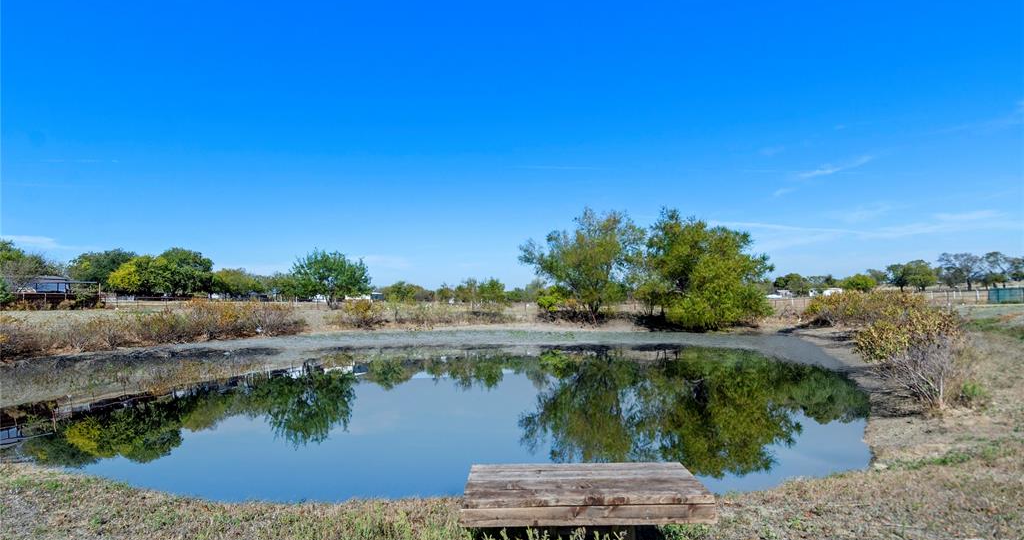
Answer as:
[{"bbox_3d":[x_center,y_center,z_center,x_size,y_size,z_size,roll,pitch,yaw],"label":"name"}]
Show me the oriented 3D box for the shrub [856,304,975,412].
[{"bbox_3d":[5.924,1.309,7.600,1.366,1.515,1.366,-2,-3,38],"label":"shrub"}]

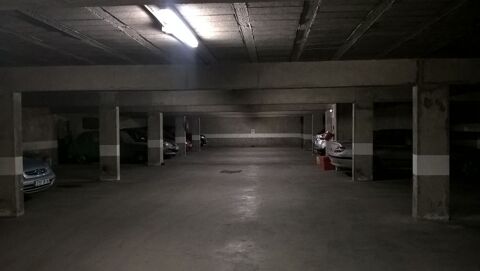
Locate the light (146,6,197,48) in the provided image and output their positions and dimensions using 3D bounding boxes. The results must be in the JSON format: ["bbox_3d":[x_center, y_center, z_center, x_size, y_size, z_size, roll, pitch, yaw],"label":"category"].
[{"bbox_3d":[-0.606,-1.058,3.729,0.170,0.110,1.320,0,1,4],"label":"light"}]

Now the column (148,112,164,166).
[{"bbox_3d":[-3.527,0.152,15.920,0.504,2.158,0.237,0,1,4],"label":"column"}]

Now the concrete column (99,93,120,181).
[{"bbox_3d":[-3.863,0.152,11.389,0.512,2.371,0.230,0,1,4],"label":"concrete column"}]

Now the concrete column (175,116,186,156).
[{"bbox_3d":[-3.210,0.059,20.521,0.512,2.190,0.230,0,1,4],"label":"concrete column"}]

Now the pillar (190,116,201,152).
[{"bbox_3d":[-2.884,-0.033,25.086,0.512,2.190,0.230,0,1,4],"label":"pillar"}]

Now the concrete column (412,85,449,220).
[{"bbox_3d":[3.152,0.271,6.300,0.512,2.190,0.230,0,1,4],"label":"concrete column"}]

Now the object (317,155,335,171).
[{"bbox_3d":[3.118,0.943,13.636,0.550,0.560,0.500,0,1,4],"label":"object"}]

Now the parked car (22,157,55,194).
[{"bbox_3d":[-6.325,0.680,8.313,4.150,1.450,1.720,0,1,4],"label":"parked car"}]

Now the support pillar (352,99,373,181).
[{"bbox_3d":[3.450,0.190,10.733,0.504,2.158,0.237,0,1,4],"label":"support pillar"}]

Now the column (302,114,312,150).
[{"bbox_3d":[4.395,-0.090,24.657,0.504,2.158,0.237,0,1,4],"label":"column"}]

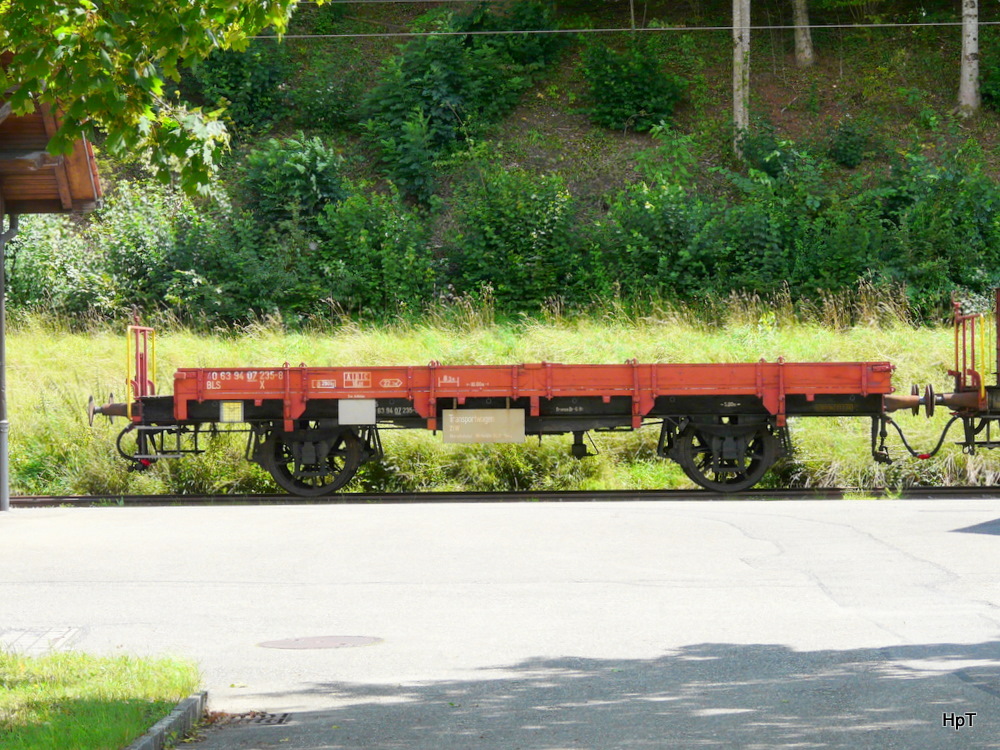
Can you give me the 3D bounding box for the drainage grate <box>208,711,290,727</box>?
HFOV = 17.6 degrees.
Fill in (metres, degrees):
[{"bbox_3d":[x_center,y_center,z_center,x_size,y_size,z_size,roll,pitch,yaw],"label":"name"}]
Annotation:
[{"bbox_3d":[-1.277,1.774,16.500,0.420,0.040,0.460,-1,0,2],"label":"drainage grate"}]

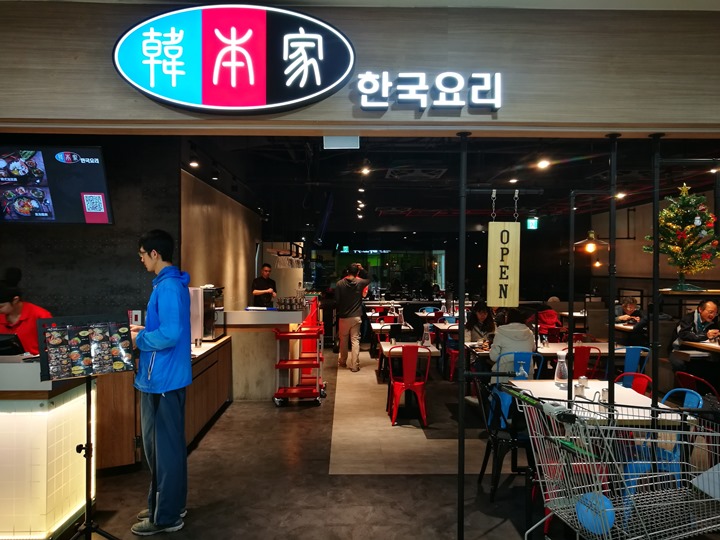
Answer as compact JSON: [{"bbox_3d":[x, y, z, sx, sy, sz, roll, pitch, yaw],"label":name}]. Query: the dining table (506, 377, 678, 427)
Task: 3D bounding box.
[{"bbox_3d":[1.540,1.224,3.750,0.770,0.740,1.110,0,0,-1],"label":"dining table"}]

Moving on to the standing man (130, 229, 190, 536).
[{"bbox_3d":[-1.215,0.671,3.480,0.400,1.810,0.510,0,0,-16],"label":"standing man"}]

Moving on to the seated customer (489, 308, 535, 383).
[{"bbox_3d":[1.410,0.967,5.430,0.490,1.230,0.750,0,0,-6],"label":"seated customer"}]

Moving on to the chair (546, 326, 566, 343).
[{"bbox_3d":[2.605,1.201,7.896,0.440,0.840,0.480,0,0,-1],"label":"chair"}]

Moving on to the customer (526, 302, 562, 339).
[{"bbox_3d":[2.540,0.991,7.700,0.500,1.150,0.720,0,0,-18],"label":"customer"}]

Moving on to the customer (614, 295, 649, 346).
[{"bbox_3d":[3.900,0.973,8.150,0.520,1.180,0.720,0,0,10],"label":"customer"}]

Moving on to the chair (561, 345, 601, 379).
[{"bbox_3d":[2.125,1.161,5.620,0.440,0.840,0.500,0,0,-1],"label":"chair"}]

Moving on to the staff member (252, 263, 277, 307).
[{"bbox_3d":[-1.540,0.707,9.050,0.520,1.700,0.400,0,1,-37],"label":"staff member"}]

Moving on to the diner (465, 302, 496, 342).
[{"bbox_3d":[1.504,1.001,6.925,0.500,1.240,0.700,0,0,-1],"label":"diner"}]

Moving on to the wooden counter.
[{"bbox_3d":[-1.845,1.205,5.612,0.640,0.820,2.450,0,0,-1],"label":"wooden counter"}]

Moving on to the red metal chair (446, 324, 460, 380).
[{"bbox_3d":[1.471,1.194,8.366,0.440,0.840,0.480,0,0,-1],"label":"red metal chair"}]

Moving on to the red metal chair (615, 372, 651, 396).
[{"bbox_3d":[1.785,1.172,4.060,0.500,0.840,0.440,0,0,-9],"label":"red metal chair"}]

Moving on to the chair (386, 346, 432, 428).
[{"bbox_3d":[0.515,1.202,6.096,0.440,0.840,0.480,0,0,-1],"label":"chair"}]

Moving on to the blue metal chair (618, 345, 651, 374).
[{"bbox_3d":[2.815,1.211,6.146,0.440,0.840,0.480,0,0,-1],"label":"blue metal chair"}]

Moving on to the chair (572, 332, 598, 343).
[{"bbox_3d":[2.745,1.207,6.786,0.440,0.840,0.480,0,0,-1],"label":"chair"}]

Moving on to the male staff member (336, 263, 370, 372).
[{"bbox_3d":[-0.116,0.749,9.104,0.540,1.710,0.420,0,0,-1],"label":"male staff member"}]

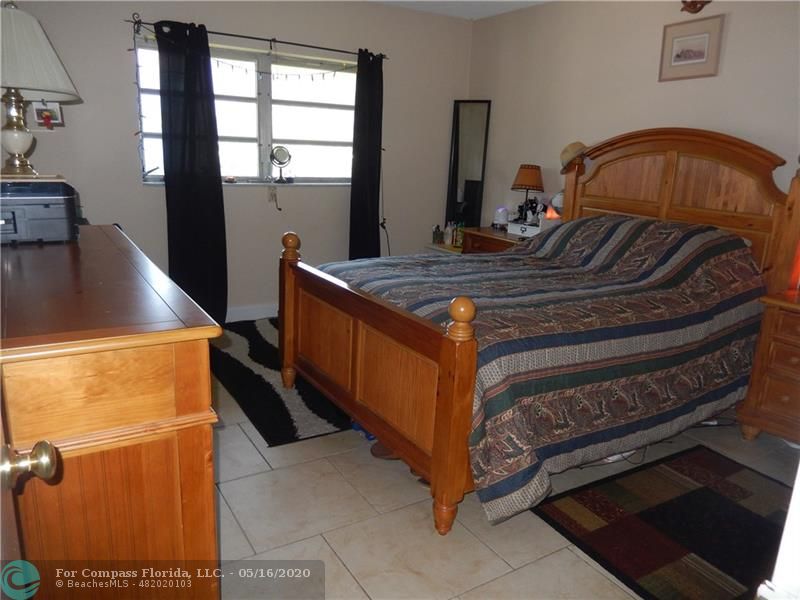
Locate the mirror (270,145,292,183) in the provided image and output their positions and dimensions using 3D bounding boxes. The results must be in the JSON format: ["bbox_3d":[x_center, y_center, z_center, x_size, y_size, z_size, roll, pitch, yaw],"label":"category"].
[{"bbox_3d":[-0.906,-1.032,4.409,0.167,0.279,0.110,-4,15,-24],"label":"mirror"}]

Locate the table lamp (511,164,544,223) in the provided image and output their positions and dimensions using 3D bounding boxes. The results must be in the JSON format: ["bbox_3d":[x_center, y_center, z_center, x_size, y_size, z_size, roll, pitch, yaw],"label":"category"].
[{"bbox_3d":[0.955,-0.790,4.335,0.251,0.408,0.251,-6,15,-31],"label":"table lamp"}]

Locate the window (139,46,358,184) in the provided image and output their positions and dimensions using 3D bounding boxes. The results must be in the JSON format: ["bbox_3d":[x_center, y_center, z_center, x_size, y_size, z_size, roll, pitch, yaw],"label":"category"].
[{"bbox_3d":[-1.011,-1.343,4.300,1.699,0.927,0.110,-6,15,-31],"label":"window"}]

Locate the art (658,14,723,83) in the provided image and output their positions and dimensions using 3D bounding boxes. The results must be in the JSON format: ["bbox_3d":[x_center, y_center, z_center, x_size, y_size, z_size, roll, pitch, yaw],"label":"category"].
[{"bbox_3d":[1.704,-1.463,3.386,0.025,0.320,0.371,-6,15,-31],"label":"art"}]

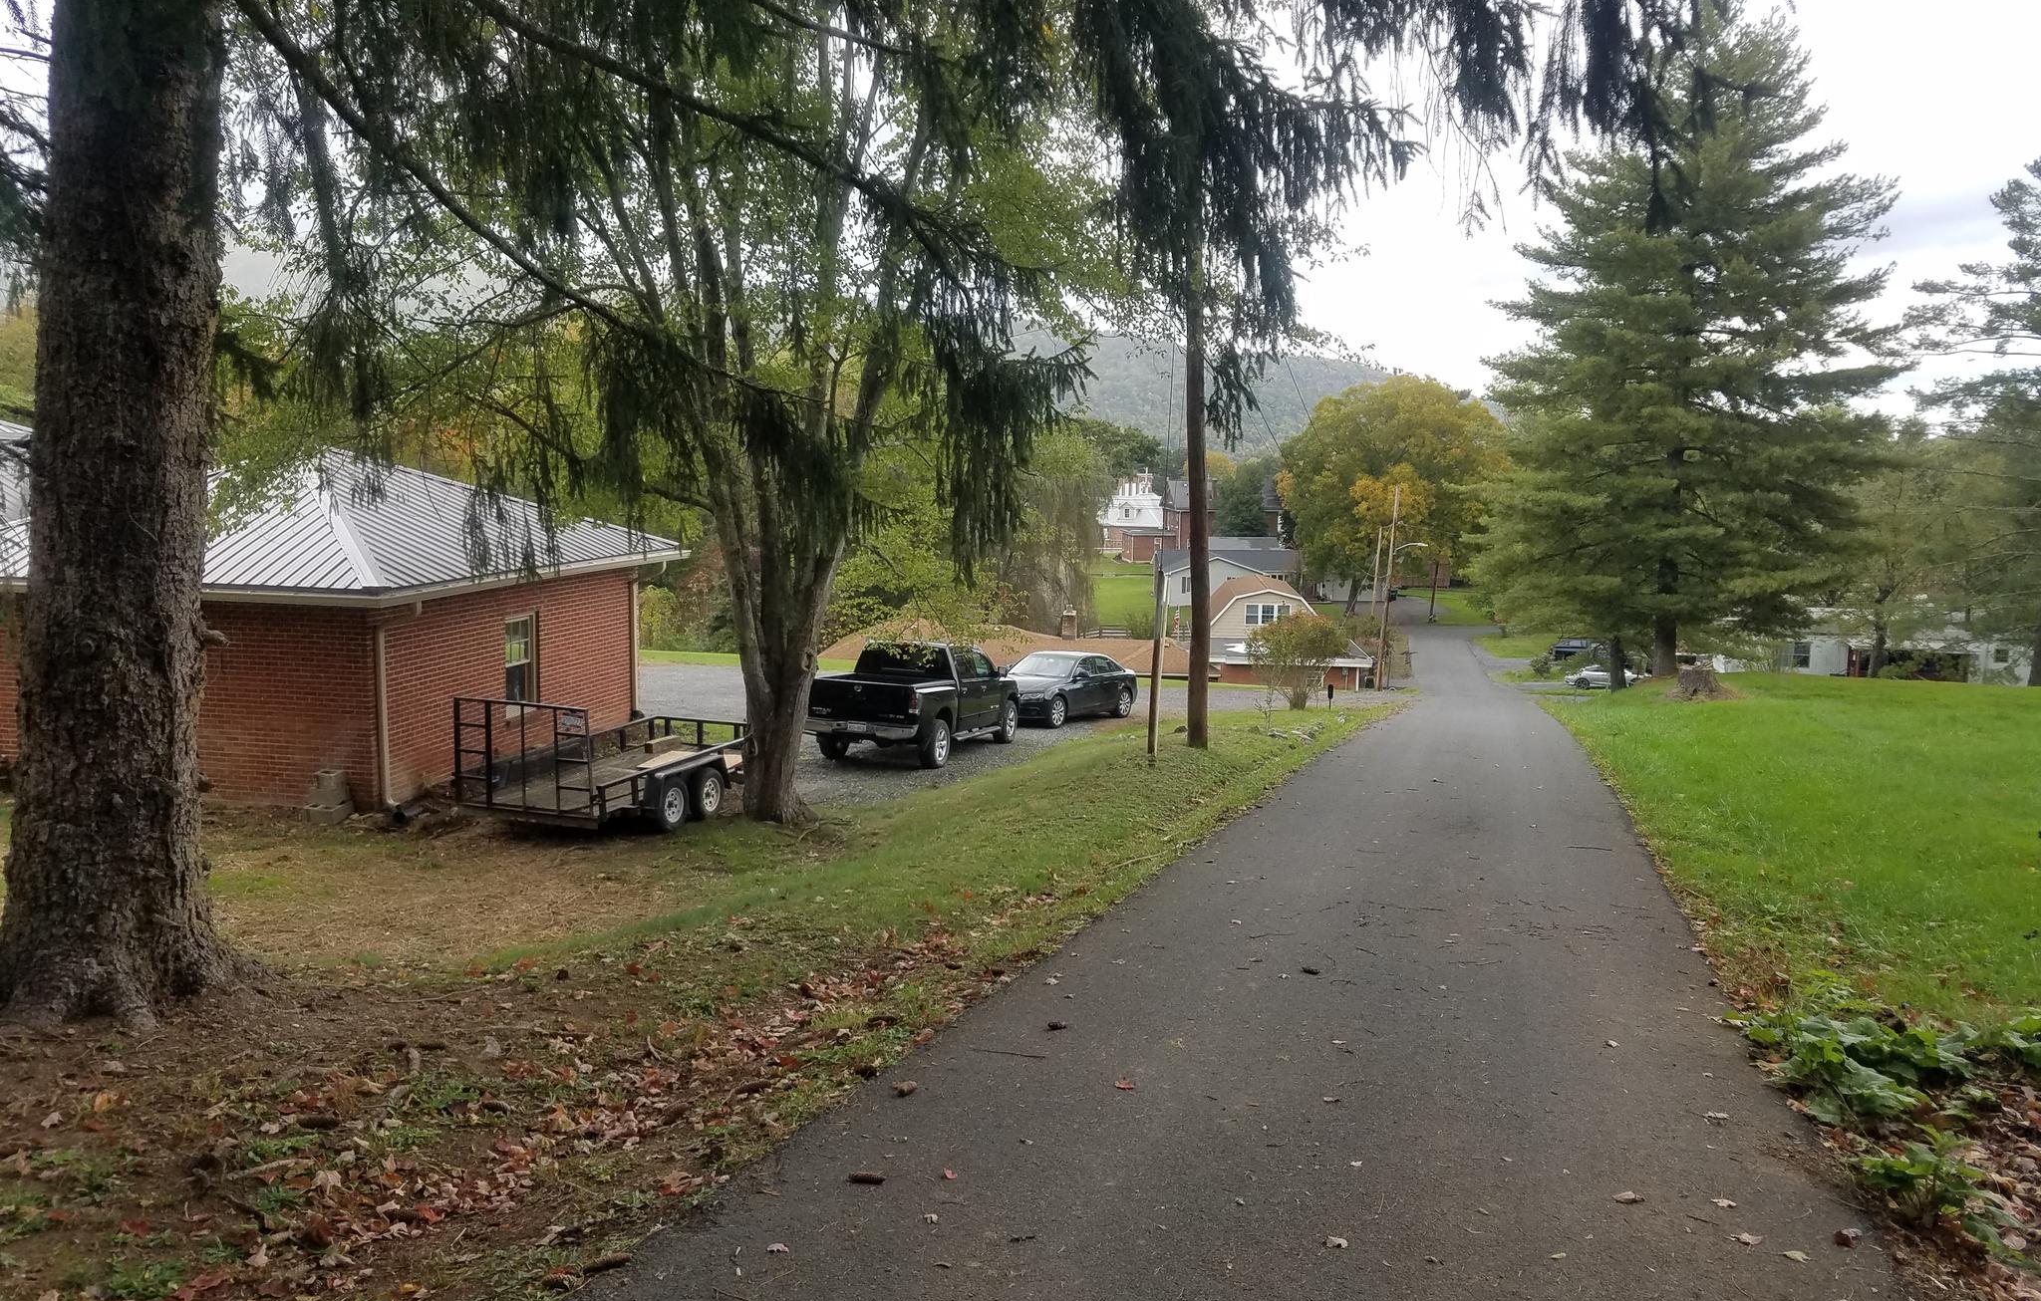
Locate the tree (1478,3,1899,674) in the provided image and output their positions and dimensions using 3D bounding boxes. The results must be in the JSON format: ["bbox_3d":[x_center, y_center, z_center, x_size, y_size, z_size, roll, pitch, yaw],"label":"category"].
[{"bbox_3d":[18.850,-8.806,43.304,11.940,18.800,12.000,1,7,0],"label":"tree"}]

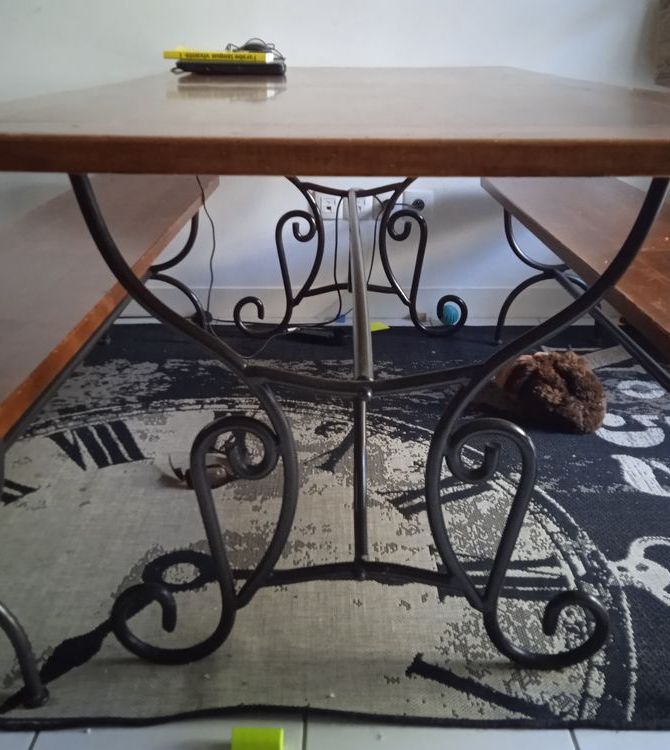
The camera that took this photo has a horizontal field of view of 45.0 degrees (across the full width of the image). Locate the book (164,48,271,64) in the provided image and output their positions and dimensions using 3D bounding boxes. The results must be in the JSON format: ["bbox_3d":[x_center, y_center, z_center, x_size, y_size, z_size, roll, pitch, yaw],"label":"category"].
[{"bbox_3d":[-0.269,-0.751,1.907,0.234,0.018,0.170,2,22,0],"label":"book"}]

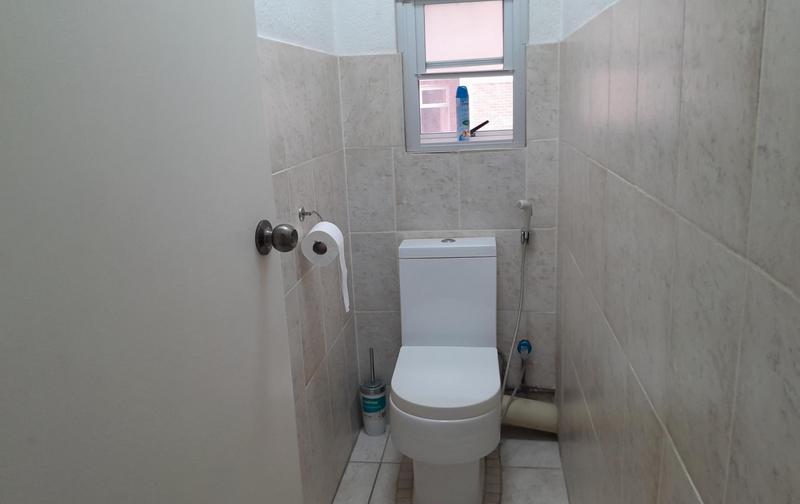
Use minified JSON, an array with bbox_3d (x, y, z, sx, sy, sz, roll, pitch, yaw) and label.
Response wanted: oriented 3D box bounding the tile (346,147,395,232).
[{"bbox_3d":[-0.113,-0.242,2.359,0.189,0.332,0.010,-1,14,8],"label":"tile"}]

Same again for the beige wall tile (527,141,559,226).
[{"bbox_3d":[0.532,-0.248,2.244,0.116,0.328,0.010,-1,15,8],"label":"beige wall tile"}]

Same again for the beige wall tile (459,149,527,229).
[{"bbox_3d":[0.351,-0.246,2.271,0.250,0.328,0.010,-1,15,8],"label":"beige wall tile"}]

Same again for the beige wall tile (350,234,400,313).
[{"bbox_3d":[-0.096,0.082,2.442,0.189,0.332,0.010,-1,14,8],"label":"beige wall tile"}]

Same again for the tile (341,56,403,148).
[{"bbox_3d":[-0.104,-0.569,2.272,0.241,0.335,0.010,-1,14,8],"label":"tile"}]

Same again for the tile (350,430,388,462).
[{"bbox_3d":[-0.119,0.800,2.485,0.113,0.010,0.253,-1,14,8],"label":"tile"}]

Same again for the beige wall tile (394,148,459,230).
[{"bbox_3d":[0.104,-0.243,2.308,0.250,0.328,0.010,-1,15,8],"label":"beige wall tile"}]

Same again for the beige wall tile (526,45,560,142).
[{"bbox_3d":[0.516,-0.571,2.161,0.116,0.339,0.010,-1,15,8],"label":"beige wall tile"}]

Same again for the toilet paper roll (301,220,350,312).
[{"bbox_3d":[-0.213,0.051,1.754,0.115,0.260,0.100,-1,15,8],"label":"toilet paper roll"}]

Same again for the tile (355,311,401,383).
[{"bbox_3d":[-0.082,0.406,2.506,0.194,0.334,0.010,-1,15,8],"label":"tile"}]

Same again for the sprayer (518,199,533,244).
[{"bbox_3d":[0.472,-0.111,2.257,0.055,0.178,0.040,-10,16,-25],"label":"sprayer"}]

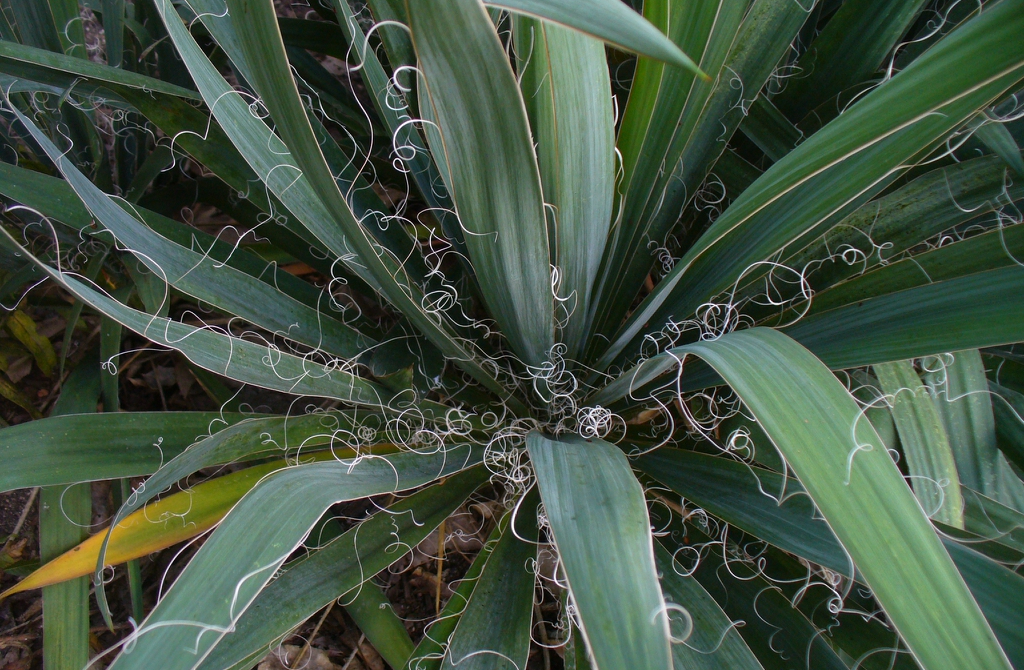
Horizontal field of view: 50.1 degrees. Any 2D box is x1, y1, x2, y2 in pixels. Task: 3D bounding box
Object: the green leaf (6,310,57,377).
[{"bbox_3d":[-0.393,0.006,0.900,0.022,0.014,0.078,-29,54,-23],"label":"green leaf"}]

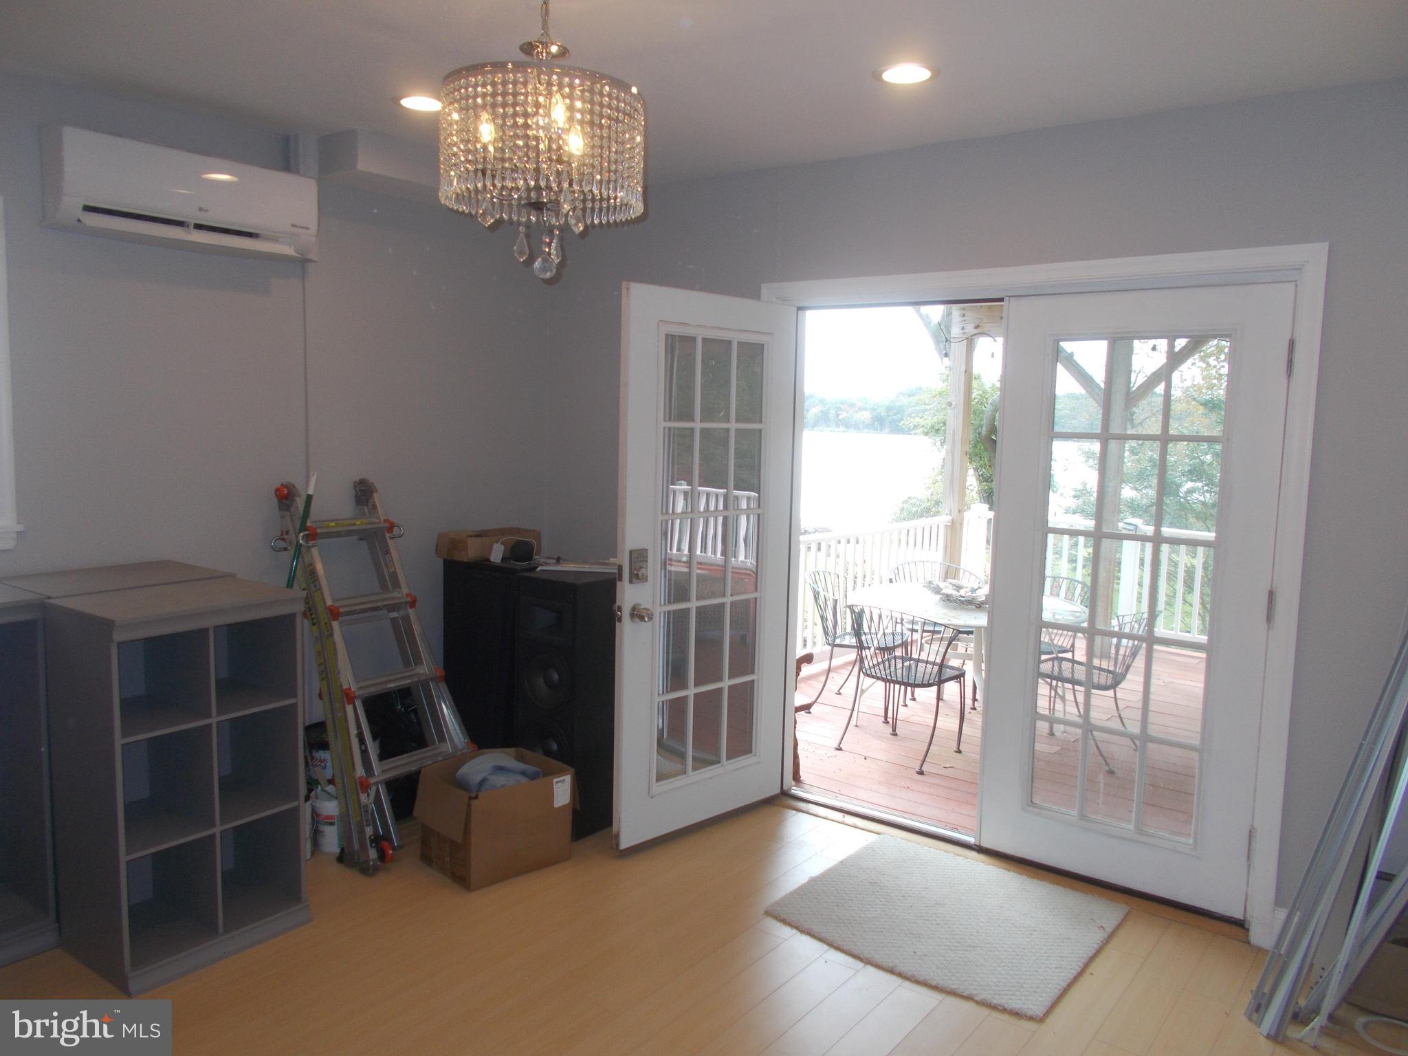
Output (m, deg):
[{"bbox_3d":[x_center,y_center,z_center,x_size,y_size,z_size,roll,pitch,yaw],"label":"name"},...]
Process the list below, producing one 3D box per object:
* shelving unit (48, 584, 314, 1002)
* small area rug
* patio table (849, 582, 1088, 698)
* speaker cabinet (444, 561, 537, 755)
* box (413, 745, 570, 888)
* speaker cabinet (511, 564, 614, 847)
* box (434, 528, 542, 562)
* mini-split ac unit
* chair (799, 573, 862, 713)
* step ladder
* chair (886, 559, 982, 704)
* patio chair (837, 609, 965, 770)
[{"bbox_3d":[-1.566,0.717,3.176,0.450,1.031,0.557,6,8,36],"label":"shelving unit"},{"bbox_3d":[0.794,1.245,3.450,0.924,0.015,0.829,6,8,36],"label":"small area rug"},{"bbox_3d":[1.429,0.777,5.856,1.323,0.716,1.323,6,8,36],"label":"patio table"},{"bbox_3d":[-0.808,0.619,4.443,0.408,0.985,0.388,6,8,36],"label":"speaker cabinet"},{"bbox_3d":[-0.750,1.021,3.763,0.438,0.338,0.343,-4,8,-42],"label":"box"},{"bbox_3d":[-0.498,0.657,4.196,0.368,0.975,0.398,6,8,36],"label":"speaker cabinet"},{"bbox_3d":[-0.906,0.066,4.496,0.368,0.107,0.184,-5,9,-44],"label":"box"},{"bbox_3d":[-1.729,-1.111,3.557,0.199,0.303,0.841,6,8,36],"label":"mini-split ac unit"},{"bbox_3d":[0.911,0.679,6.293,0.567,0.796,0.577,4,7,26],"label":"chair"},{"bbox_3d":[-1.210,0.490,3.940,0.229,1.393,0.567,-17,-7,35],"label":"step ladder"},{"bbox_3d":[1.524,0.642,6.758,0.577,0.796,0.567,2,6,6],"label":"chair"},{"bbox_3d":[1.019,0.773,5.452,0.577,0.796,0.567,7,9,44],"label":"patio chair"}]

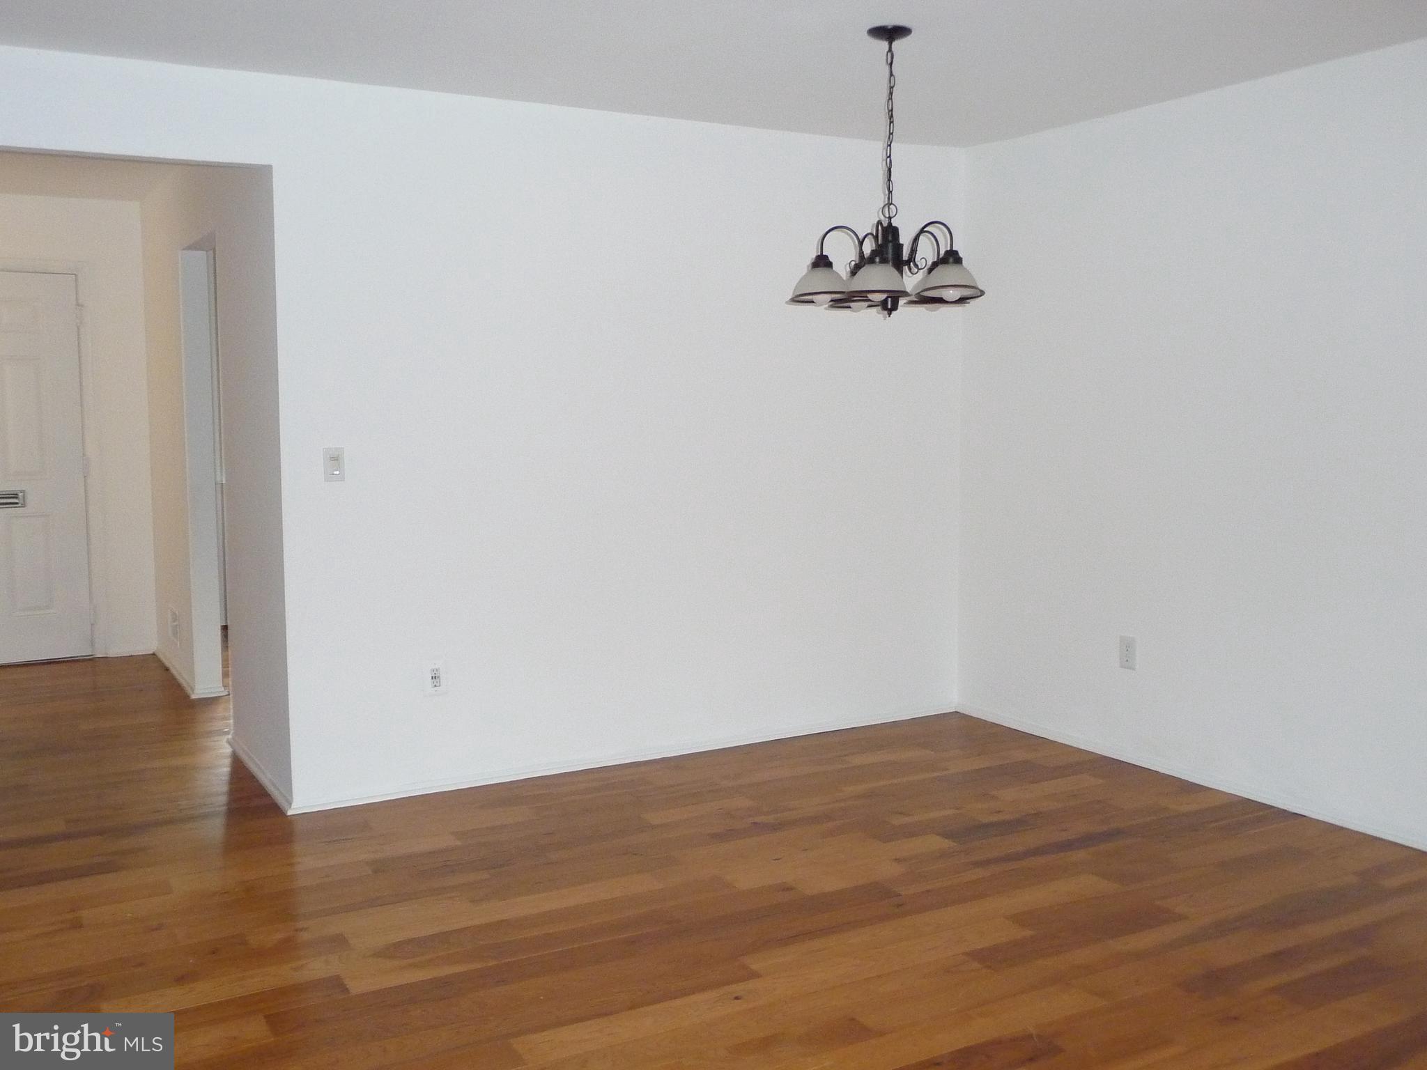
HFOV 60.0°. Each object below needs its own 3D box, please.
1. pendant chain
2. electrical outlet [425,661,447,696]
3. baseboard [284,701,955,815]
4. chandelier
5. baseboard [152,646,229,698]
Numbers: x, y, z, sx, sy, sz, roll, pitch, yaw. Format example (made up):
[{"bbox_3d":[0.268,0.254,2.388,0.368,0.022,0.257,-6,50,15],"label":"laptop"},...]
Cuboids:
[{"bbox_3d":[0.509,-1.170,3.592,0.040,0.525,0.035,0,6,3],"label":"pendant chain"},{"bbox_3d":[-0.985,0.510,4.401,0.077,0.122,0.010,-4,7,-27],"label":"electrical outlet"},{"bbox_3d":[-0.175,0.846,4.854,2.850,0.050,0.020,-4,7,-27],"label":"baseboard"},{"bbox_3d":[0.510,-1.046,3.606,0.570,0.810,0.560,0,6,3],"label":"chandelier"},{"bbox_3d":[-2.732,0.690,6.449,0.180,0.050,1.249,-4,7,-31],"label":"baseboard"}]

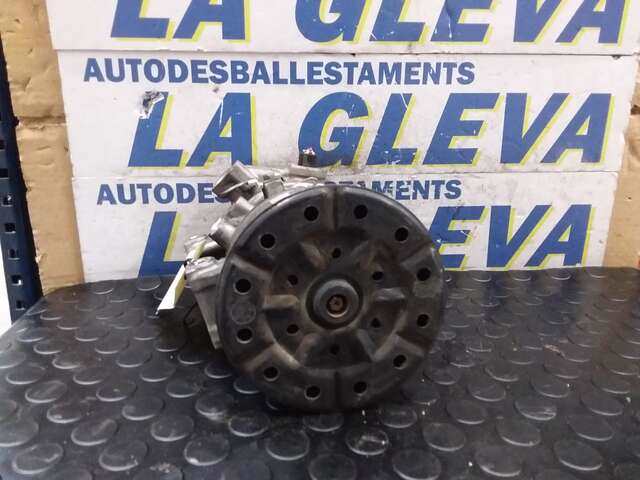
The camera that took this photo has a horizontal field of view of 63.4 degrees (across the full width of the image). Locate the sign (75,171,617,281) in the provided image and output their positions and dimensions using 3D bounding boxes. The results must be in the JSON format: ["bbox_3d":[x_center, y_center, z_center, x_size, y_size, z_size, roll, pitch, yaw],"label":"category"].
[{"bbox_3d":[0.032,-0.012,0.514,0.520,0.110,0.010,-1,14,-4],"label":"sign"}]

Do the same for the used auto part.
[{"bbox_3d":[-0.017,0.009,0.361,0.152,0.134,0.195,-3,15,-10],"label":"used auto part"}]

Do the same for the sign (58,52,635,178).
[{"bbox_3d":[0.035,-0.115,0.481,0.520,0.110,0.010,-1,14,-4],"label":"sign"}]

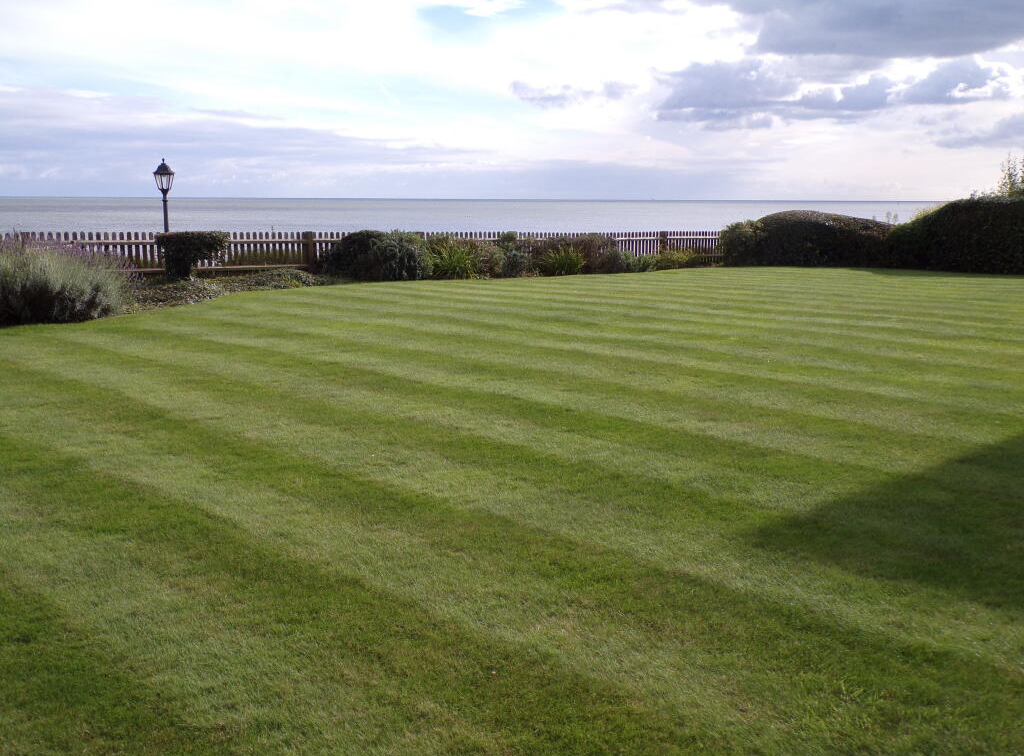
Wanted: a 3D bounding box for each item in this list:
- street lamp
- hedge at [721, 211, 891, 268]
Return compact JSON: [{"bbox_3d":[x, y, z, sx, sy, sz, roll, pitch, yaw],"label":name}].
[{"bbox_3d":[-6.769,-3.061,21.392,0.430,2.411,0.430,0,9,0],"label":"street lamp"},{"bbox_3d":[8.677,-4.134,32.350,4.810,1.614,2.100,0,9,0],"label":"hedge"}]

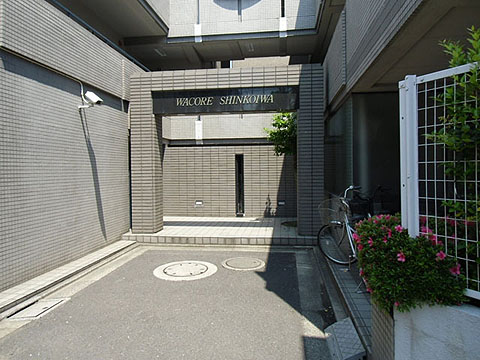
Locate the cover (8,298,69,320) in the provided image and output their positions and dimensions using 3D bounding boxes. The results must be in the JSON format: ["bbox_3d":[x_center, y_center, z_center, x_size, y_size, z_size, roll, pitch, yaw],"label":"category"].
[{"bbox_3d":[-2.183,1.417,3.634,0.340,0.040,0.550,0,2,8],"label":"cover"}]

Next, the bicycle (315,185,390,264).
[{"bbox_3d":[1.421,0.686,4.273,0.580,1.120,1.650,0,2,8],"label":"bicycle"}]

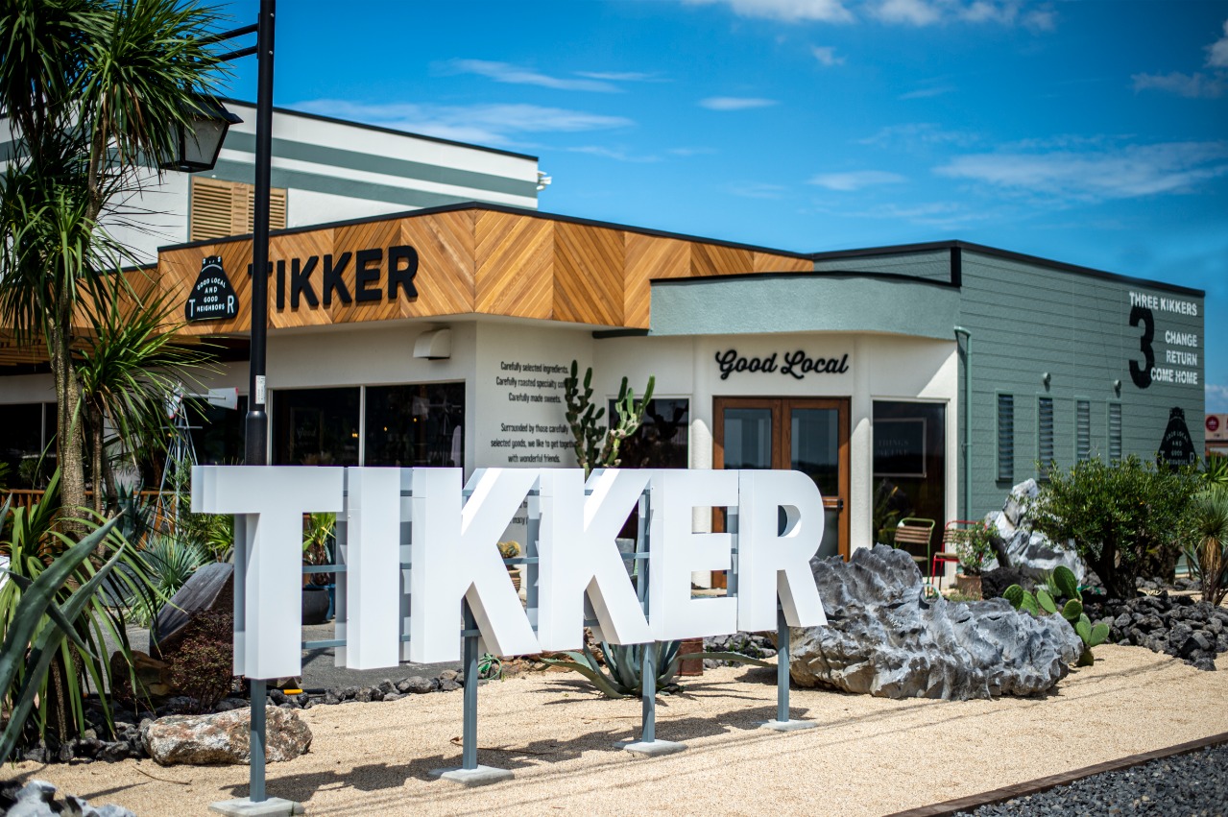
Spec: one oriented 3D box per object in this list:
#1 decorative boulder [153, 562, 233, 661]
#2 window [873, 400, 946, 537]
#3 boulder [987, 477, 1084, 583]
[{"bbox_3d":[-2.732,1.357,11.200,0.600,0.690,0.500,1,-2,-13],"label":"decorative boulder"},{"bbox_3d":[3.364,0.925,19.390,1.080,2.015,0.100,2,-2,-32],"label":"window"},{"bbox_3d":[4.726,1.426,19.200,1.080,1.270,0.950,0,-2,14],"label":"boulder"}]

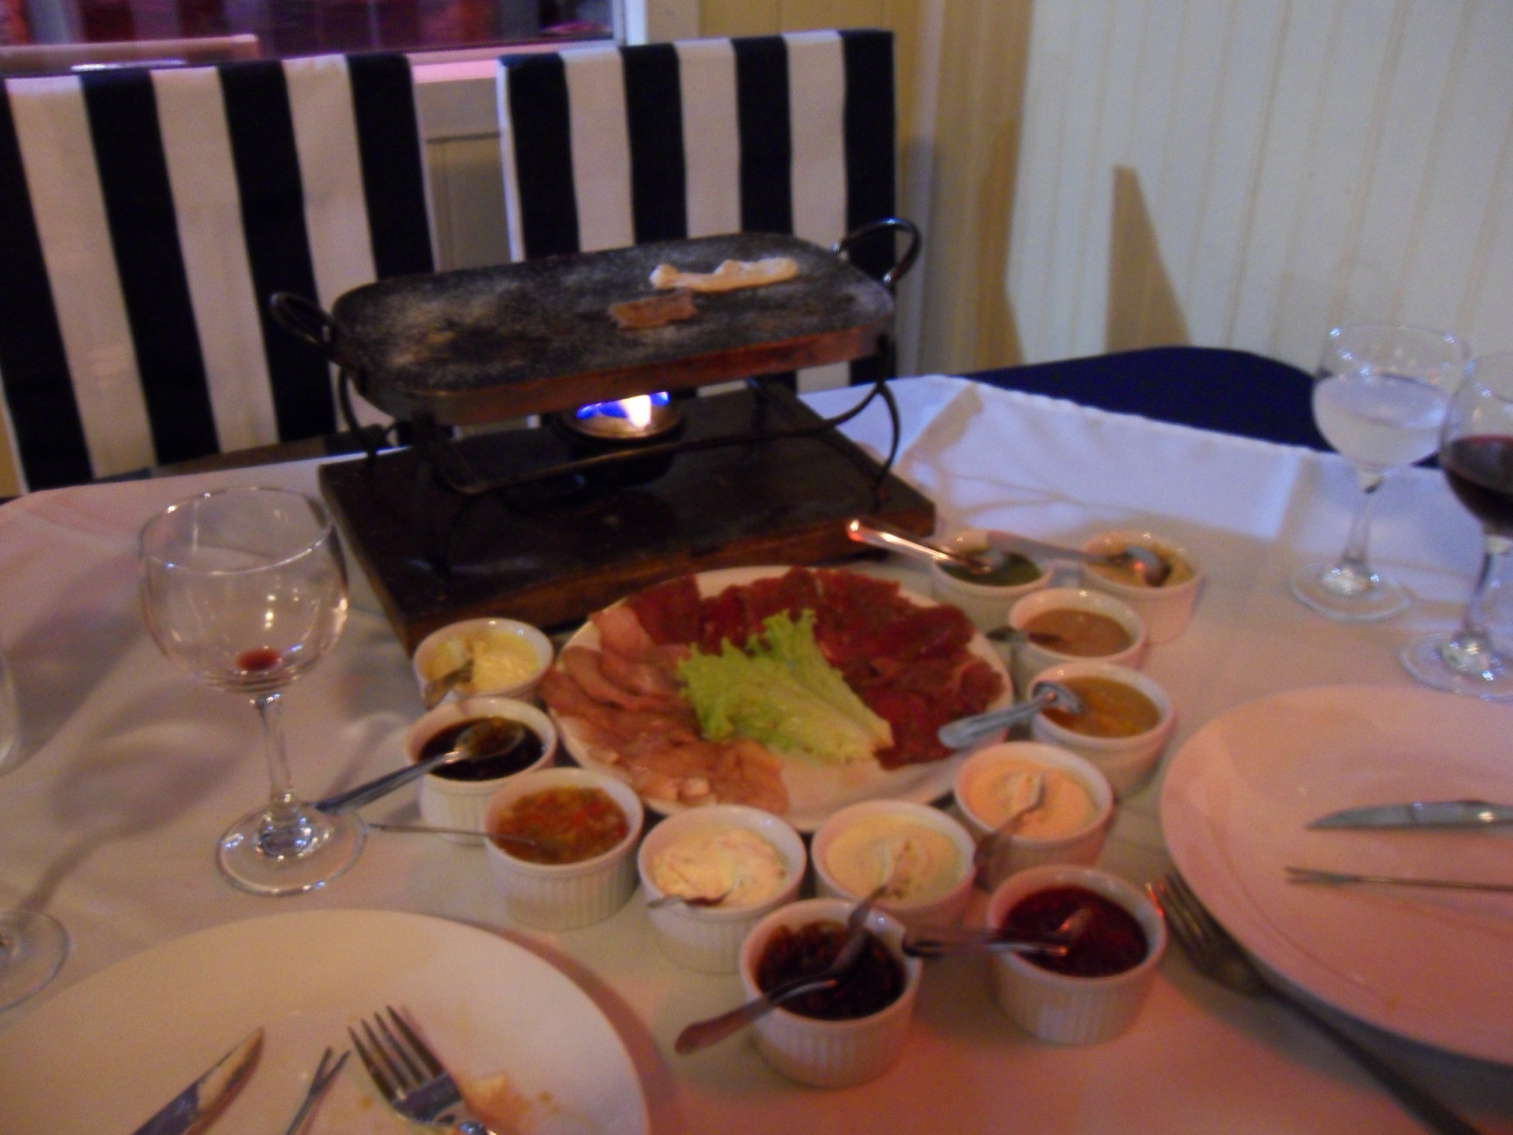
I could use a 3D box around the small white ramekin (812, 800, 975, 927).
[{"bbox_3d":[0.058,0.138,0.660,0.070,0.038,0.070,1,29,0],"label":"small white ramekin"}]

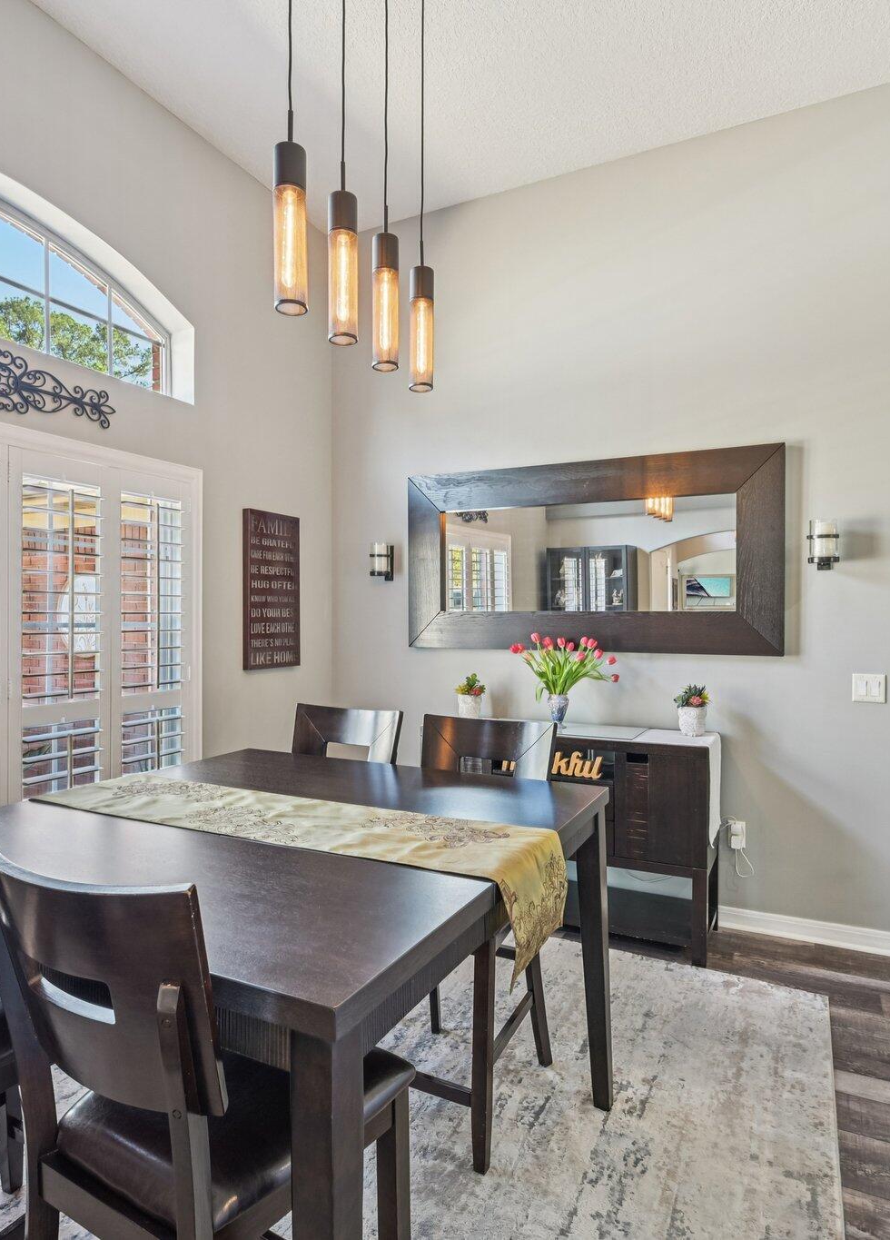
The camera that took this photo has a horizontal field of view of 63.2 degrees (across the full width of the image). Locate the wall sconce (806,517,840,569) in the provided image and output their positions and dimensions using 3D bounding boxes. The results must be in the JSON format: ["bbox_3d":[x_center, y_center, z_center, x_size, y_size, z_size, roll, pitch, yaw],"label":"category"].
[{"bbox_3d":[1.615,-0.318,3.087,0.126,0.217,0.150,0,0,27],"label":"wall sconce"}]

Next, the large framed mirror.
[{"bbox_3d":[0.655,-0.315,3.623,1.895,0.938,0.050,0,0,27],"label":"large framed mirror"}]

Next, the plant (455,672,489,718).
[{"bbox_3d":[0.134,0.398,3.732,0.155,0.242,0.155,0,0,27],"label":"plant"}]

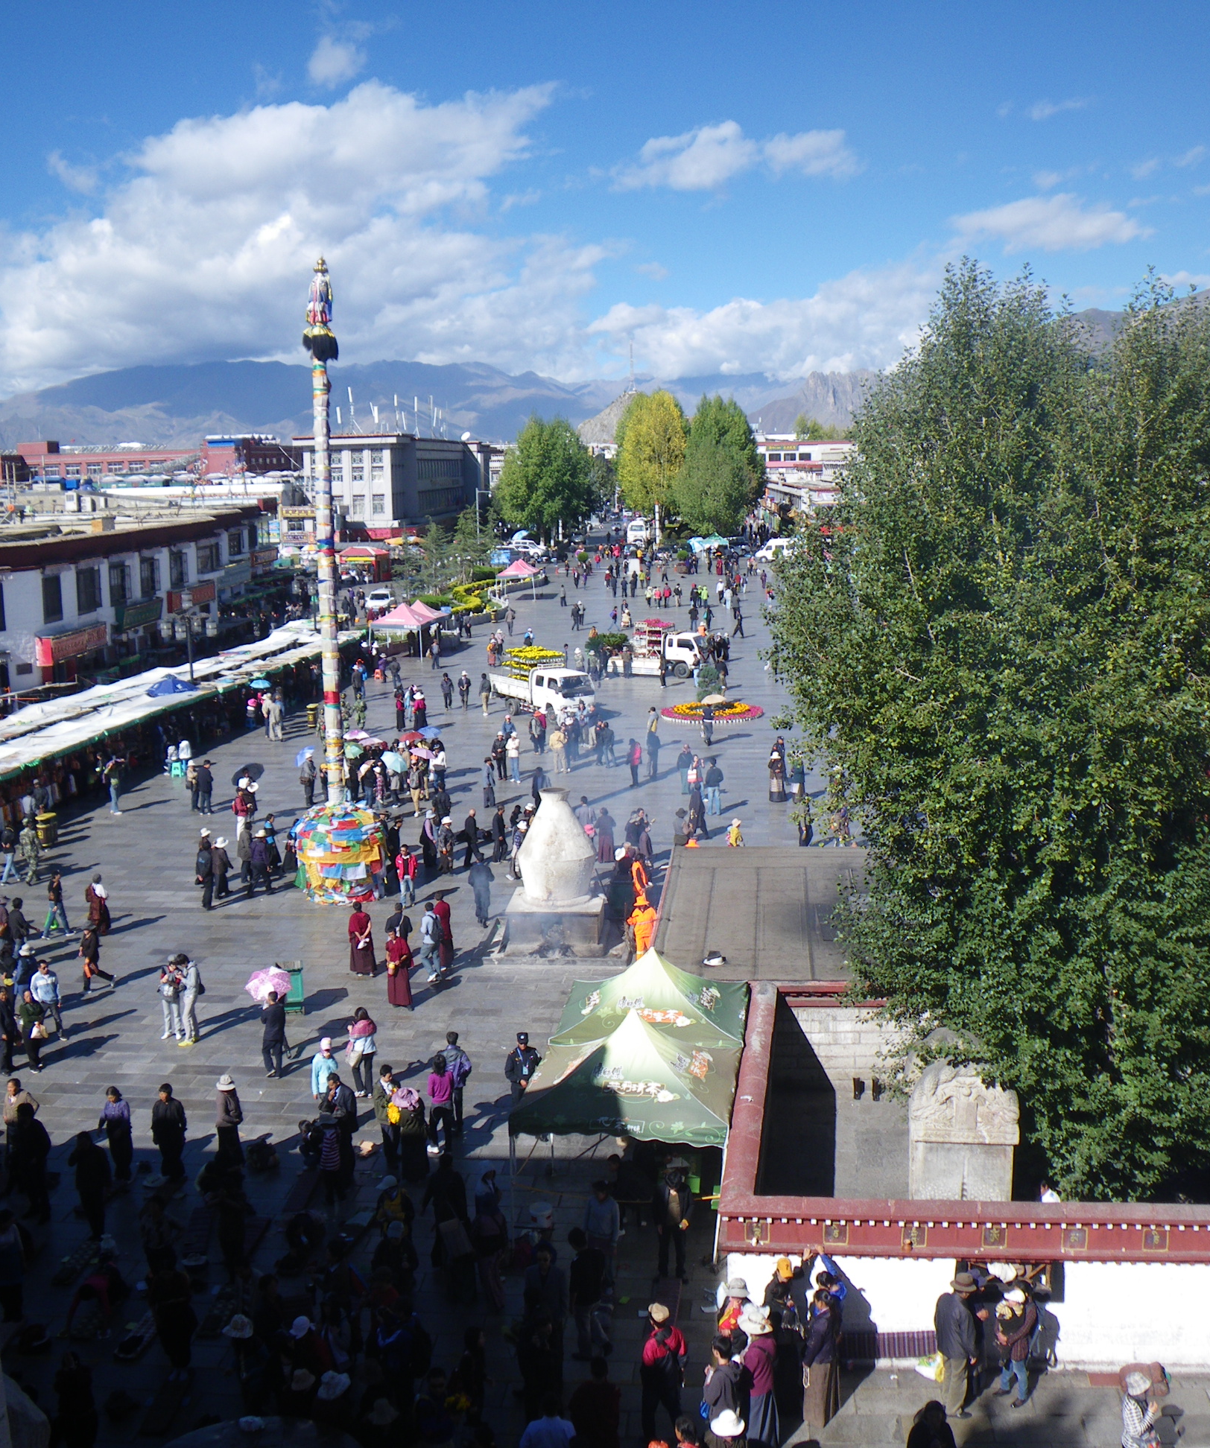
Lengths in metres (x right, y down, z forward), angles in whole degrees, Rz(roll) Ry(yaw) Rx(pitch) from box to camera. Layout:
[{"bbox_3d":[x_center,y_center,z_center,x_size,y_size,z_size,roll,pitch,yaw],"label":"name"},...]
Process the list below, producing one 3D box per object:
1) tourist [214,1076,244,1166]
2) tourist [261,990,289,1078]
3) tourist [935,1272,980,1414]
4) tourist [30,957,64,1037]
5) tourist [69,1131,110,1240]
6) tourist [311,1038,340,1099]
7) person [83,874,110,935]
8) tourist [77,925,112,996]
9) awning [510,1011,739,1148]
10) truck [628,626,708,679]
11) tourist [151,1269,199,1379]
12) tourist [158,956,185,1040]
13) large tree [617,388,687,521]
[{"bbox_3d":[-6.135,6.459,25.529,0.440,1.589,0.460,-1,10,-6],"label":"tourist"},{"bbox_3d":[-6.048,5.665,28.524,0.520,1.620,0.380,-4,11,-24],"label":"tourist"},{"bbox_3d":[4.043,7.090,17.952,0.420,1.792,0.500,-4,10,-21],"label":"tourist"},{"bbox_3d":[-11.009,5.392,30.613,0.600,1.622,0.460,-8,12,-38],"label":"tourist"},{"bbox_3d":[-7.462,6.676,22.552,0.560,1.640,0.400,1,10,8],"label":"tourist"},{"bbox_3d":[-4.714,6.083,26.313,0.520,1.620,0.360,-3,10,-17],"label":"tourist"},{"bbox_3d":[-12.619,4.458,38.773,0.580,1.546,0.500,9,13,44],"label":"person"},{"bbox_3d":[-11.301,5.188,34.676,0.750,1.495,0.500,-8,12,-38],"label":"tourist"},{"bbox_3d":[0.405,5.771,22.831,2.974,3.339,2.918,1,10,7],"label":"awning"},{"bbox_3d":[2.766,-3.937,82.222,5.300,2.750,2.000,2,10,17],"label":"truck"},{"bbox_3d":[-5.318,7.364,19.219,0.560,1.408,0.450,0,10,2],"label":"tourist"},{"bbox_3d":[-8.373,5.261,30.171,0.520,1.655,0.400,-1,10,-7],"label":"tourist"},{"bbox_3d":[5.844,-32.289,198.396,9.200,19.200,9.000,0,10,0],"label":"large tree"}]

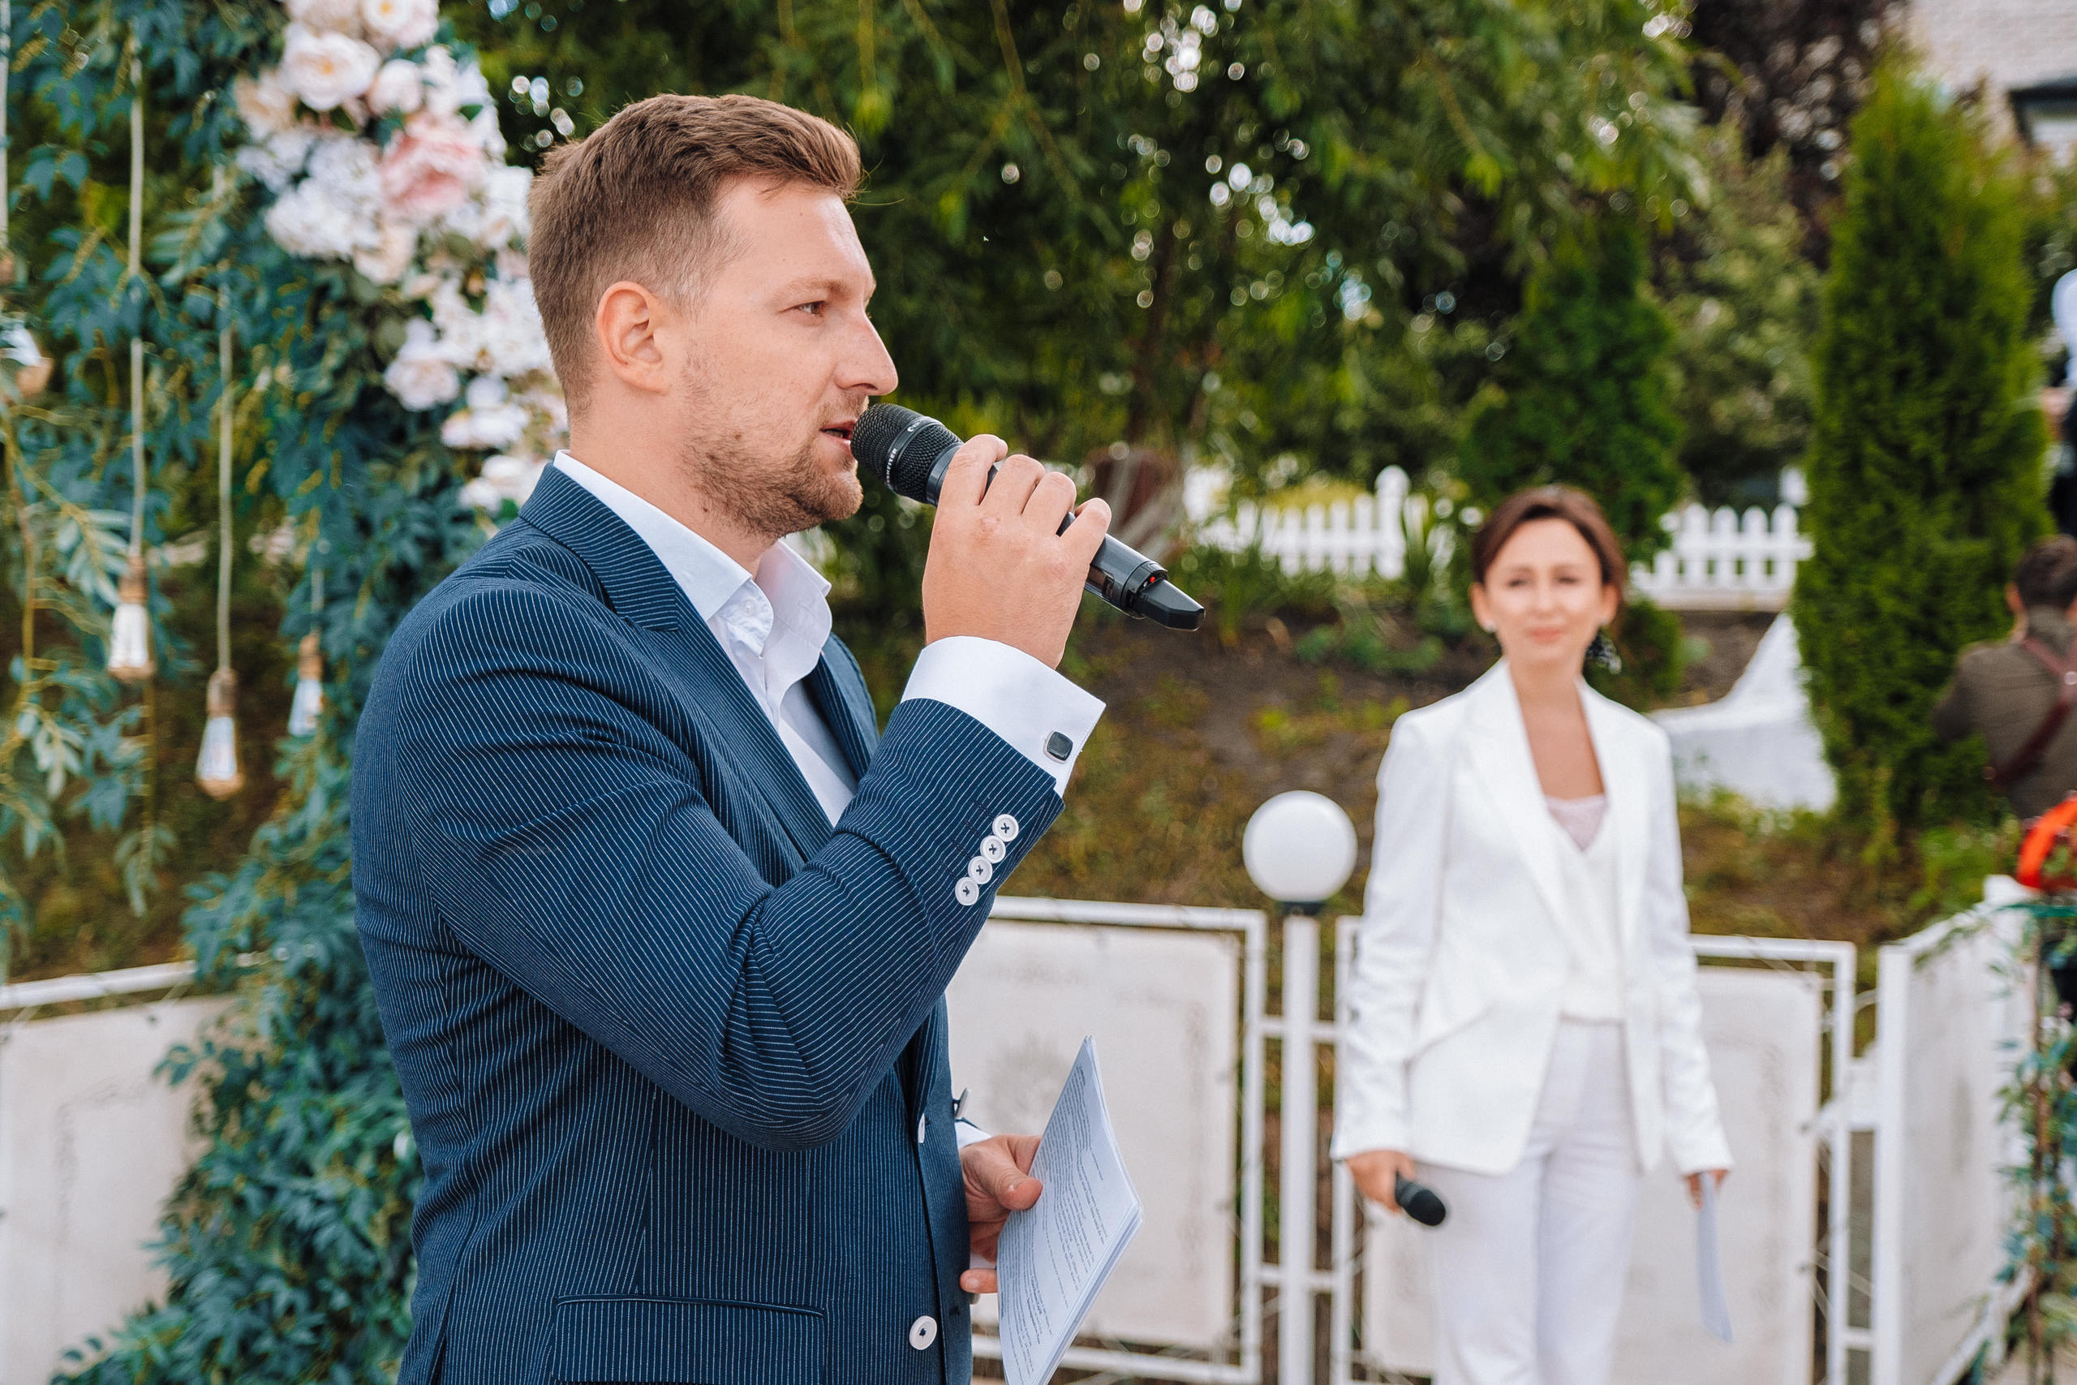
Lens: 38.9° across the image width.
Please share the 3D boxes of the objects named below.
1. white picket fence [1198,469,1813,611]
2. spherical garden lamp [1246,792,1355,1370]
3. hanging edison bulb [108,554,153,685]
[{"bbox_3d":[1.759,-0.598,11.421,2.430,0.530,0.100,1,2,24],"label":"white picket fence"},{"bbox_3d":[0.458,0.751,5.198,0.200,1.157,0.200,0,2,0],"label":"spherical garden lamp"},{"bbox_3d":[-1.259,-0.105,4.080,0.064,0.180,0.064,0,2,0],"label":"hanging edison bulb"}]

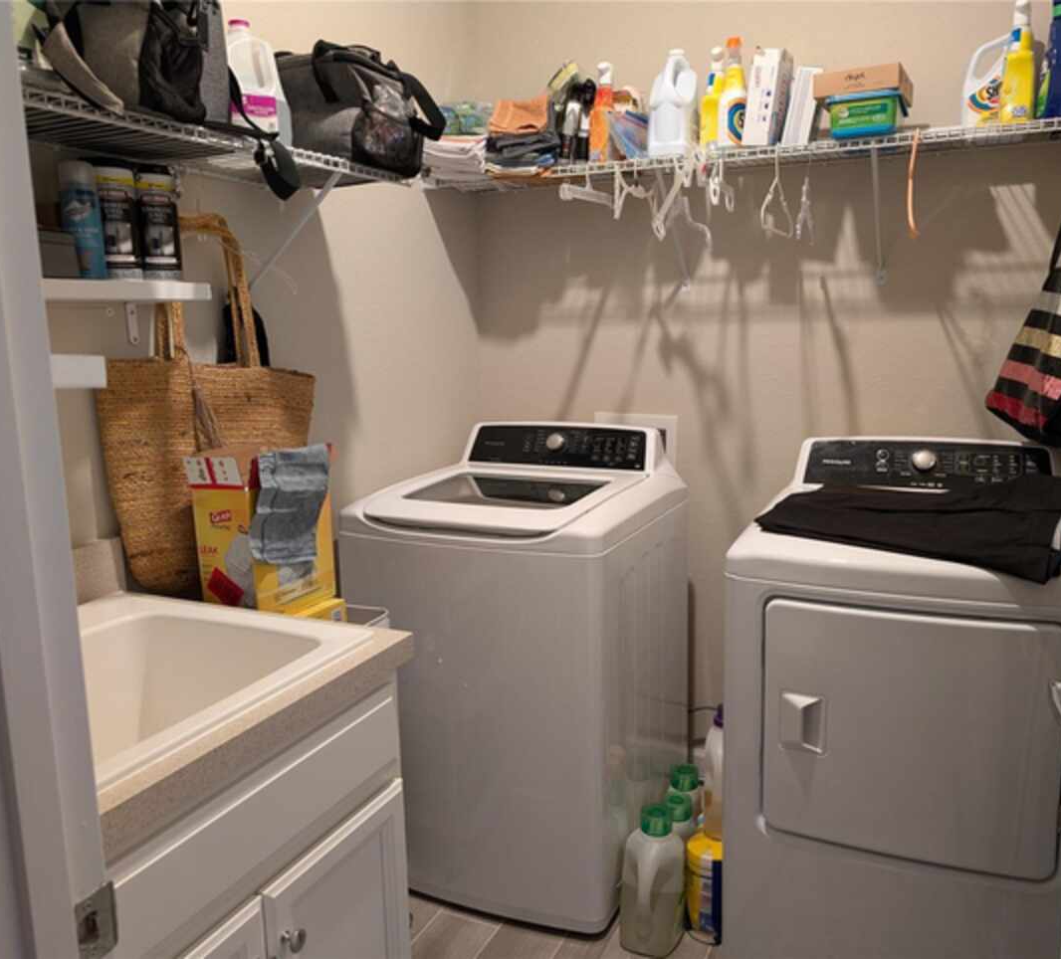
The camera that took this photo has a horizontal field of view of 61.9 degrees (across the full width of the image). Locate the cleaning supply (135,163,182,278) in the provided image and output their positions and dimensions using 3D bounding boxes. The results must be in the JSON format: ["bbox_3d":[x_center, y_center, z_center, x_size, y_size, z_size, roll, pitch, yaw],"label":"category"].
[{"bbox_3d":[-0.659,-0.453,1.571,0.068,0.199,0.068,-5,10,-21],"label":"cleaning supply"}]

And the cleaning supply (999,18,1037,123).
[{"bbox_3d":[1.236,-1.048,2.250,0.078,0.295,0.095,6,12,38],"label":"cleaning supply"}]

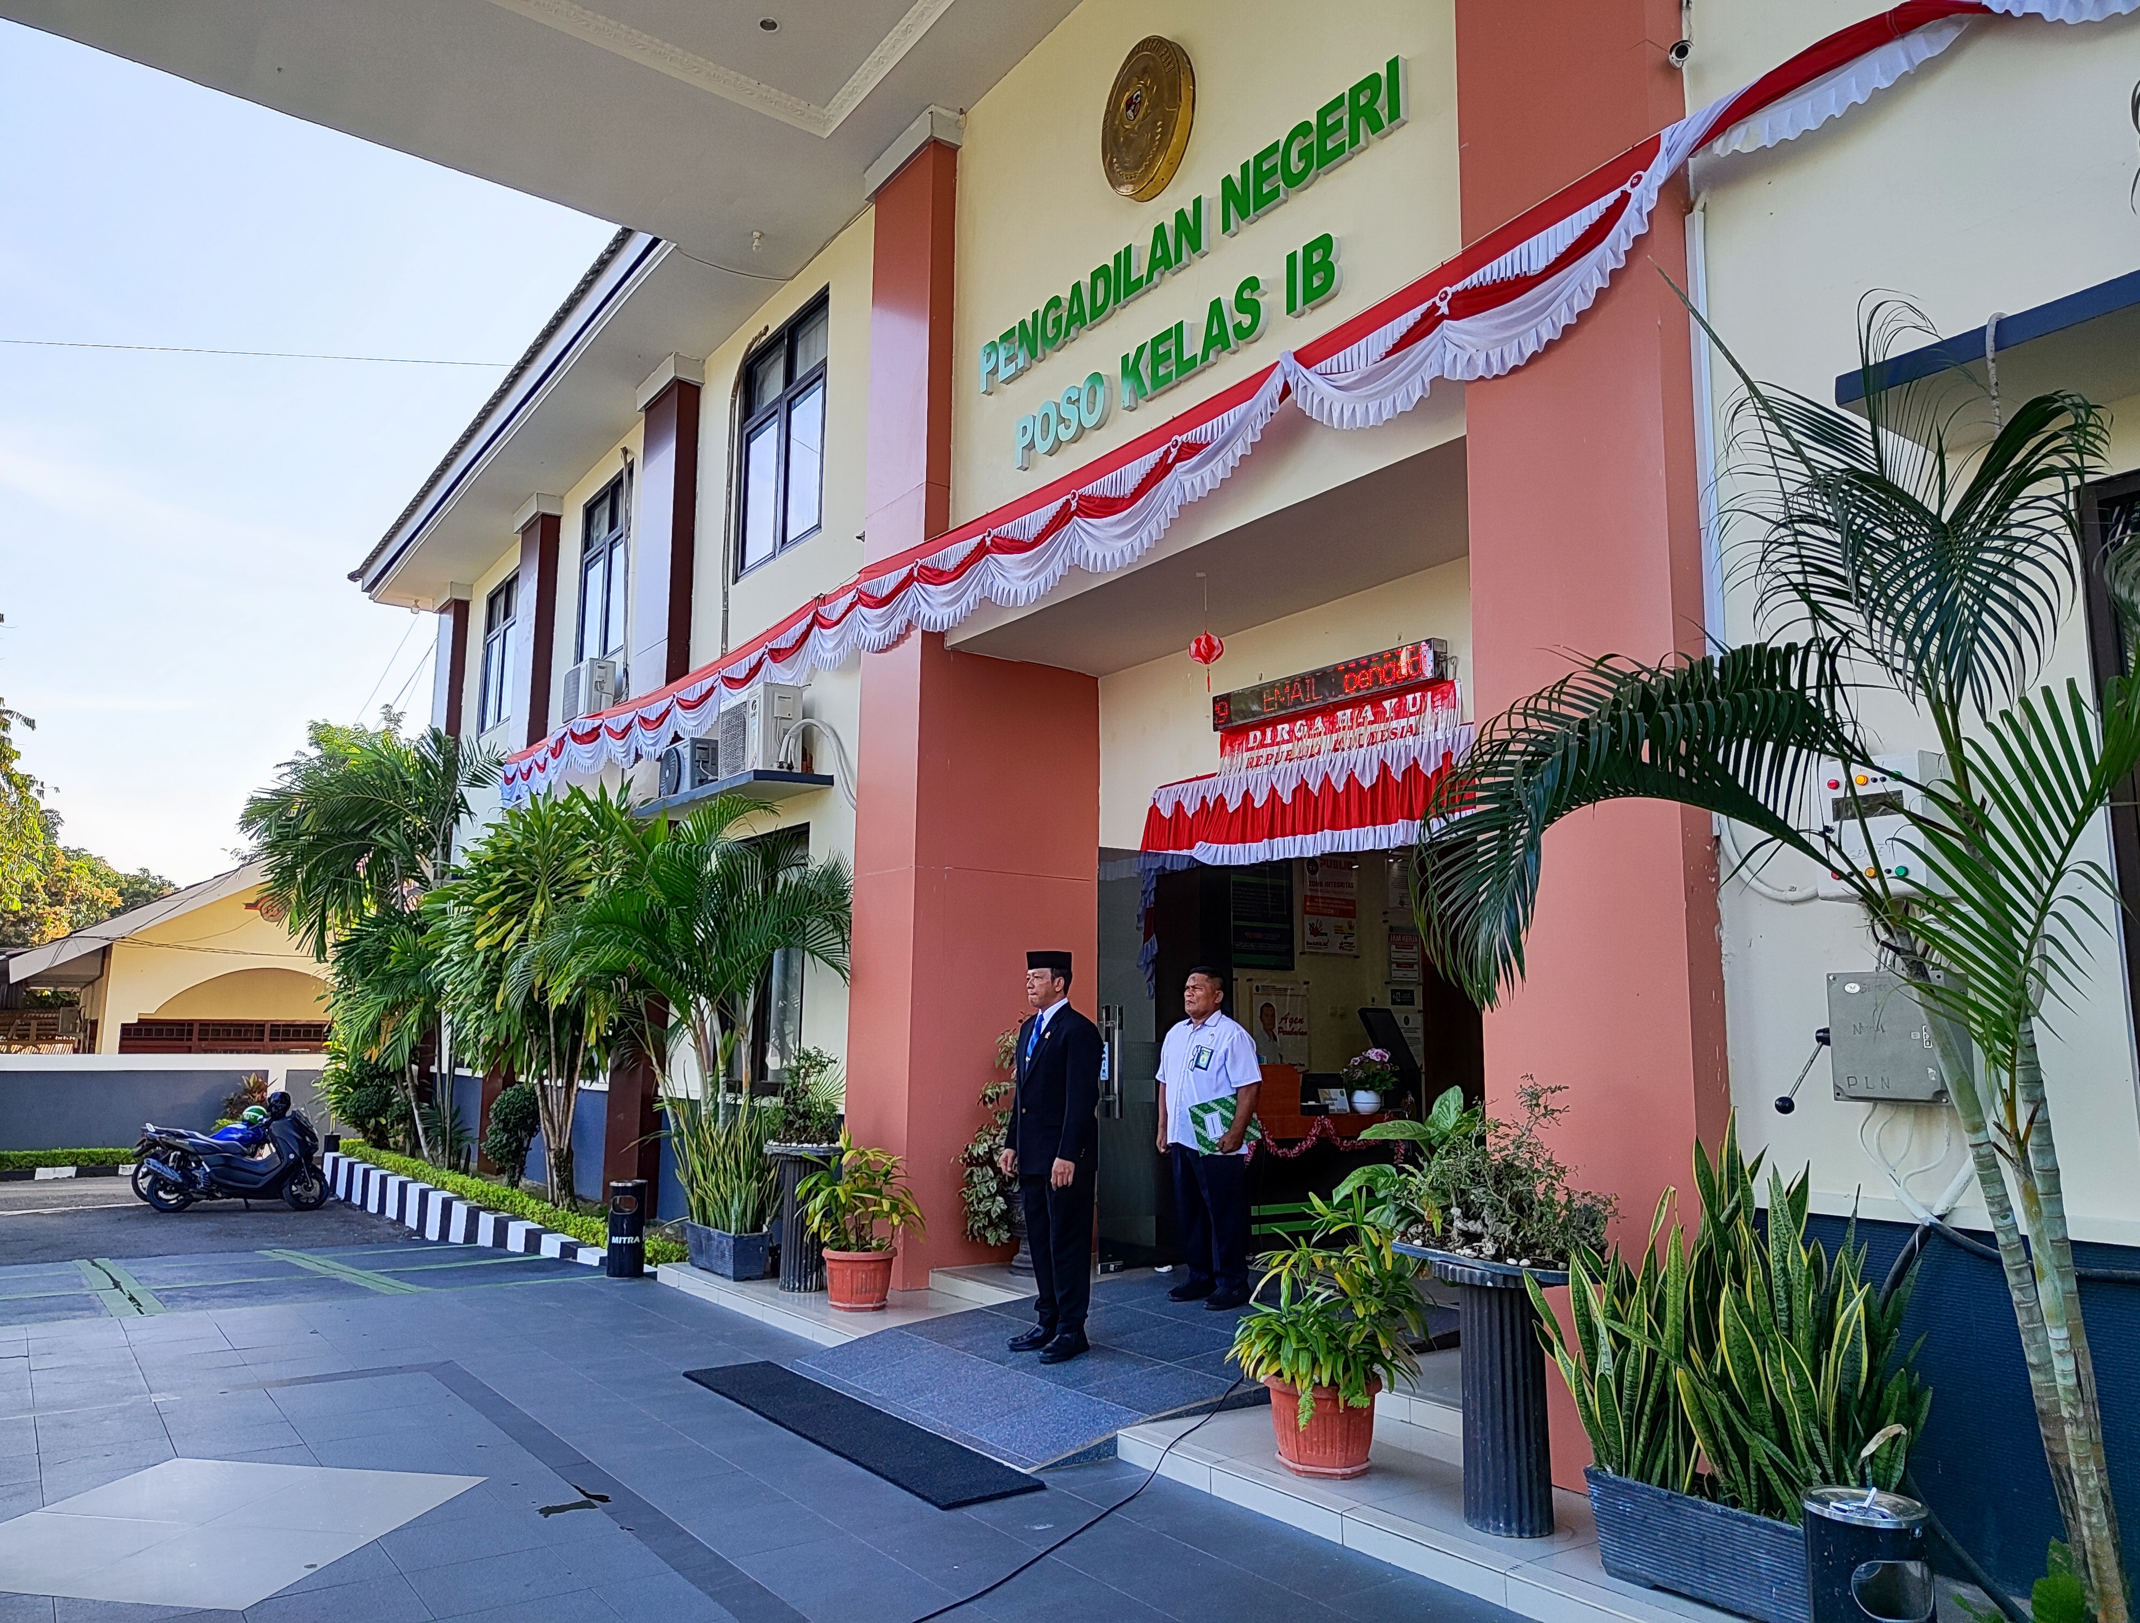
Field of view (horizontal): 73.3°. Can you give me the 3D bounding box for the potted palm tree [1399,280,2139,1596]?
[{"bbox_3d":[1.997,0.359,3.833,1.350,3.400,1.750,7,-11,-36],"label":"potted palm tree"}]

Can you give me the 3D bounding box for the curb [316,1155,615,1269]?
[{"bbox_3d":[-6.048,3.841,13.753,0.190,0.390,10.700,7,-11,-36],"label":"curb"}]

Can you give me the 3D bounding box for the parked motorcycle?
[{"bbox_3d":[-8.829,3.609,15.207,1.930,1.200,0.750,3,-9,-14],"label":"parked motorcycle"}]

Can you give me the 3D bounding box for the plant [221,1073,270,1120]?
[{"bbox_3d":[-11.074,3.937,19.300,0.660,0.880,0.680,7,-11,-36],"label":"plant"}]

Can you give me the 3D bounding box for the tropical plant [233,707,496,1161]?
[{"bbox_3d":[-7.621,1.425,15.330,2.600,4.800,2.700,7,-11,-36],"label":"tropical plant"}]

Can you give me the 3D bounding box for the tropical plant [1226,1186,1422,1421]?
[{"bbox_3d":[0.896,1.722,4.985,0.610,0.770,0.610,1,-9,0],"label":"tropical plant"}]

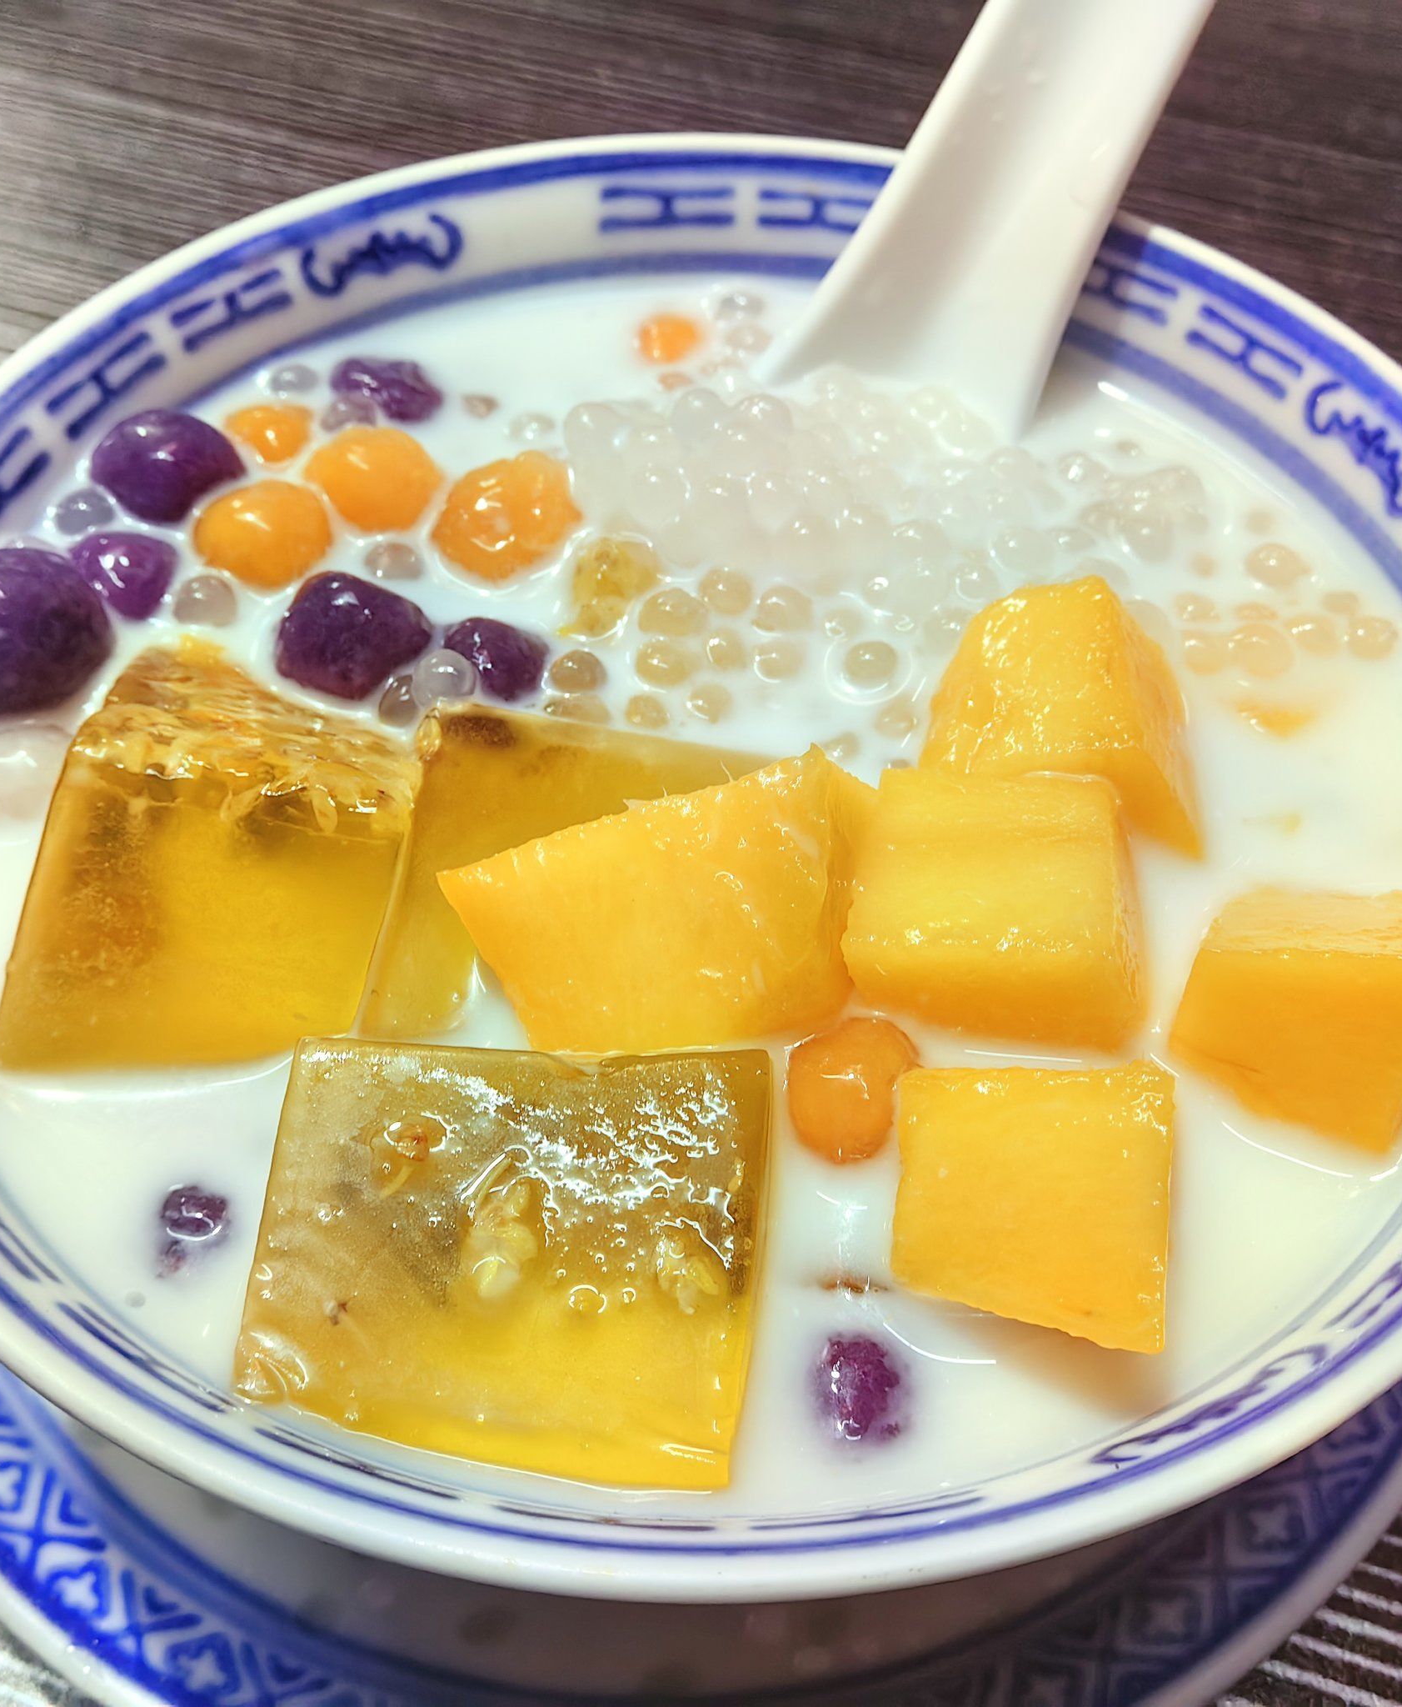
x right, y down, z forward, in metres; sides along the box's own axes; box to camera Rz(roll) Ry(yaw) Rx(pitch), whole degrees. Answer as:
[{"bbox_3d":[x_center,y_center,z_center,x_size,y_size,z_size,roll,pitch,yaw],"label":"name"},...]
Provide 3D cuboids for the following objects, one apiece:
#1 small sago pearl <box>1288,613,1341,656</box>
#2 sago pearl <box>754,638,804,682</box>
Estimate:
[{"bbox_3d":[0.053,-0.019,0.153,0.004,0.004,0.004,0,53,0],"label":"small sago pearl"},{"bbox_3d":[0.007,-0.016,0.151,0.004,0.004,0.004,0,53,0],"label":"sago pearl"}]

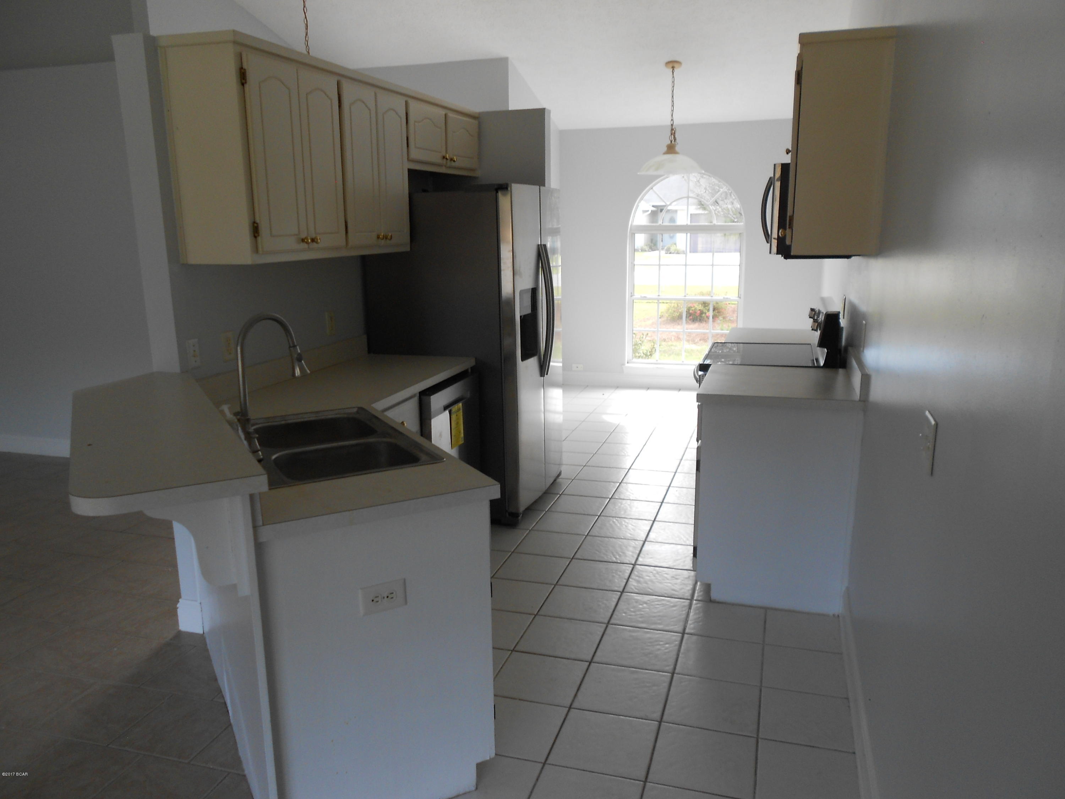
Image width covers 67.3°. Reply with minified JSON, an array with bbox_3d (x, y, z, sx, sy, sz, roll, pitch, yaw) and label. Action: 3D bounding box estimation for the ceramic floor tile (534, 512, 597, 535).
[{"bbox_3d":[0.188,0.691,4.451,0.303,0.010,0.303,3,13,17],"label":"ceramic floor tile"}]

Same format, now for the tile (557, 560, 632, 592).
[{"bbox_3d":[0.302,0.827,3.767,0.301,0.011,0.301,3,12,17],"label":"tile"}]

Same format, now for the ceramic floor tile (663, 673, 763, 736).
[{"bbox_3d":[0.619,1.048,2.738,0.303,0.010,0.303,3,13,17],"label":"ceramic floor tile"}]

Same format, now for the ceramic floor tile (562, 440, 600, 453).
[{"bbox_3d":[0.342,0.352,5.845,0.300,0.010,0.297,3,13,17],"label":"ceramic floor tile"}]

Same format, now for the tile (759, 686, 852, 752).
[{"bbox_3d":[0.897,1.048,2.614,0.286,0.010,0.294,3,13,17],"label":"tile"}]

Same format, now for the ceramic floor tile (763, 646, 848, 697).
[{"bbox_3d":[1.001,1.000,2.937,0.295,0.010,0.303,3,13,17],"label":"ceramic floor tile"}]

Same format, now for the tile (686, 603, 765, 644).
[{"bbox_3d":[0.790,0.909,3.265,0.297,0.010,0.294,3,13,17],"label":"tile"}]

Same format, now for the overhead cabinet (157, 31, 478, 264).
[{"bbox_3d":[-0.825,-1.118,3.931,0.338,0.795,2.268,3,13,18],"label":"overhead cabinet"}]

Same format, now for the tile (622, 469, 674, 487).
[{"bbox_3d":[0.744,0.508,5.133,0.297,0.010,0.294,3,13,17],"label":"tile"}]

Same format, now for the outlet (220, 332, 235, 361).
[{"bbox_3d":[-1.237,-0.214,3.265,0.007,0.116,0.072,3,13,17],"label":"outlet"}]

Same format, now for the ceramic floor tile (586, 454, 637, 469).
[{"bbox_3d":[0.543,0.428,5.475,0.300,0.010,0.297,3,13,17],"label":"ceramic floor tile"}]

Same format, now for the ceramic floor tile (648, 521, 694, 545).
[{"bbox_3d":[0.778,0.717,4.250,0.301,0.011,0.301,3,12,17],"label":"ceramic floor tile"}]

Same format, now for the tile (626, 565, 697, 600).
[{"bbox_3d":[0.597,0.846,3.693,0.303,0.010,0.303,3,13,17],"label":"tile"}]

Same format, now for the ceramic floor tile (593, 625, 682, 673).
[{"bbox_3d":[0.414,0.971,3.116,0.303,0.010,0.303,3,13,17],"label":"ceramic floor tile"}]

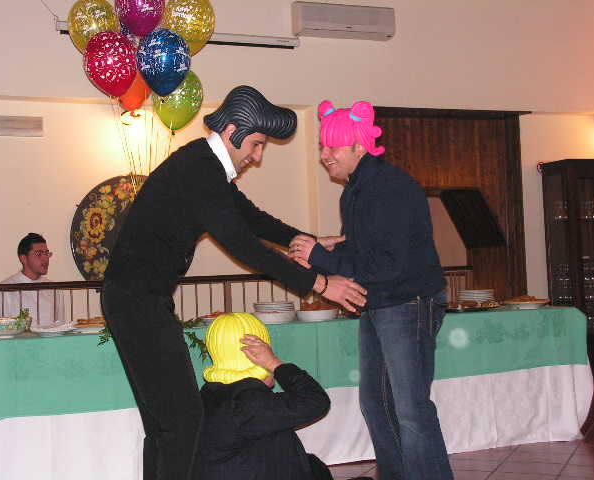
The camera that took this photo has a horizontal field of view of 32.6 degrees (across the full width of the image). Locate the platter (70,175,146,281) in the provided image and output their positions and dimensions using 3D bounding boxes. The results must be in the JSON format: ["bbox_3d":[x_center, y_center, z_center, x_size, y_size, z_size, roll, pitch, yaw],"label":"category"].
[{"bbox_3d":[-1.164,-0.004,7.274,0.920,0.920,0.060,-1,-3,-24],"label":"platter"}]

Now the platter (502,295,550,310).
[{"bbox_3d":[1.398,0.367,6.228,0.300,0.095,0.300,-1,-3,-24],"label":"platter"}]

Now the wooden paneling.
[{"bbox_3d":[1.276,0.098,8.474,1.640,2.360,0.160,-1,-3,-24],"label":"wooden paneling"}]

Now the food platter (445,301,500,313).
[{"bbox_3d":[1.005,0.388,6.028,0.420,0.075,0.320,-1,-3,-24],"label":"food platter"}]

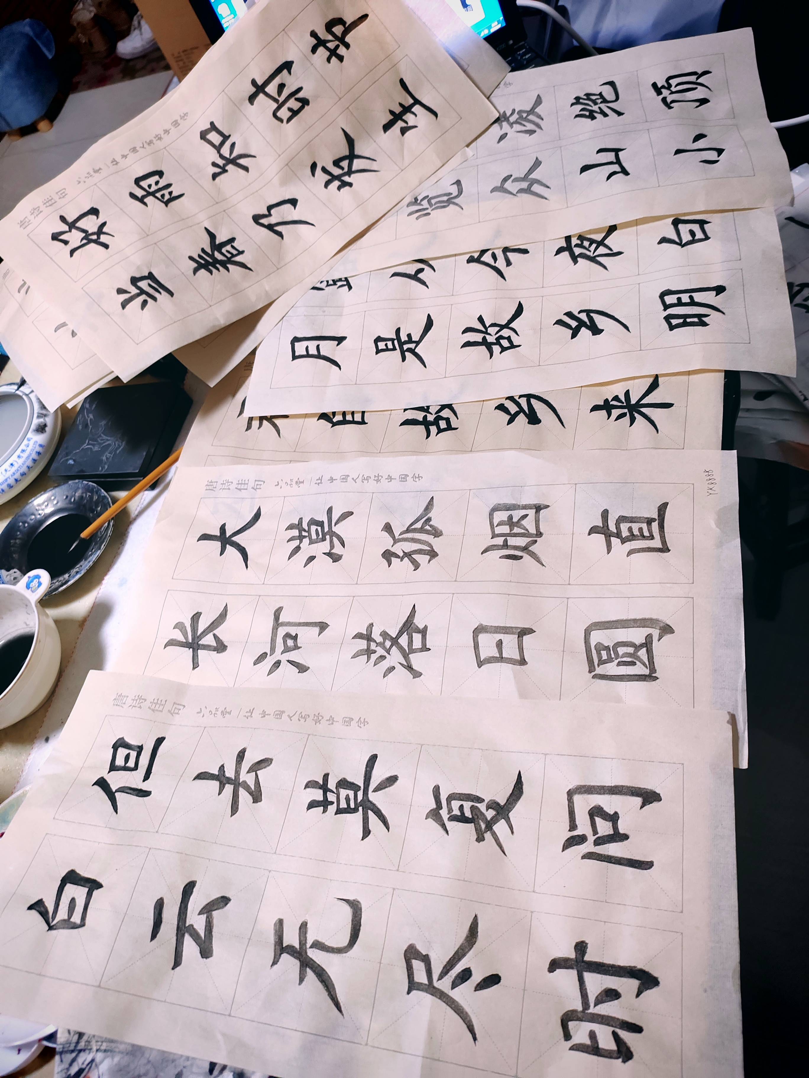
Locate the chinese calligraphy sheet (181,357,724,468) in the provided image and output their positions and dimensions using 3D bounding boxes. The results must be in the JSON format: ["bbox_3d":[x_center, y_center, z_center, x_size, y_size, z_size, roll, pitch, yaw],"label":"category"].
[{"bbox_3d":[0.019,-0.072,0.694,0.459,0.013,0.232,3,61,19],"label":"chinese calligraphy sheet"}]

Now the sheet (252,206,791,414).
[{"bbox_3d":[0.083,-0.219,0.746,0.459,0.018,0.232,-2,60,16],"label":"sheet"}]

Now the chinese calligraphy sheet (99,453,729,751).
[{"bbox_3d":[0.003,0.034,0.625,0.459,0.014,0.232,-1,60,18],"label":"chinese calligraphy sheet"}]

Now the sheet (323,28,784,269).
[{"bbox_3d":[0.113,-0.379,0.823,0.459,0.020,0.232,-5,61,13],"label":"sheet"}]

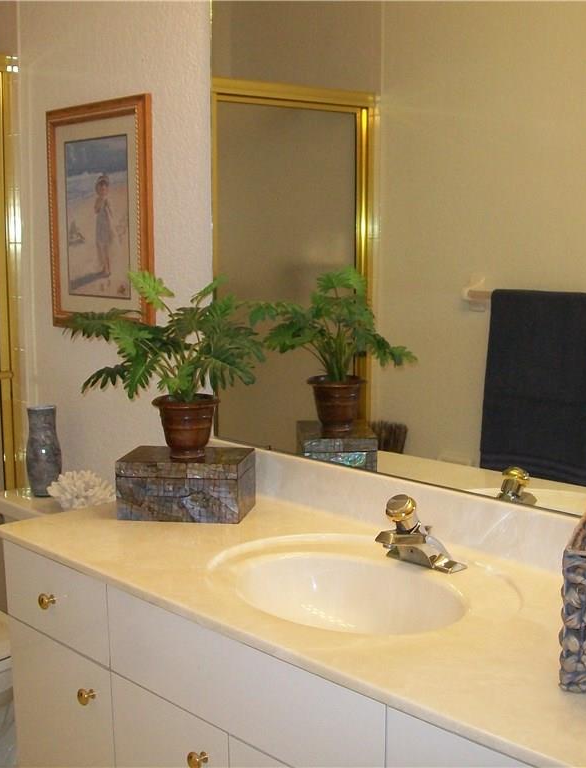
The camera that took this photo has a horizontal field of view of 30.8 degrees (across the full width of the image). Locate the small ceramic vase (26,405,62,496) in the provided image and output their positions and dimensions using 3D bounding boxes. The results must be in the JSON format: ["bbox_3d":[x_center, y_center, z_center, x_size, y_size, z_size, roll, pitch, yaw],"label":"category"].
[{"bbox_3d":[-0.674,0.180,2.857,0.096,0.239,0.096,0,8,5],"label":"small ceramic vase"}]

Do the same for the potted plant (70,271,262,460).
[{"bbox_3d":[-0.257,-0.039,2.188,0.394,0.380,0.370,0,8,5],"label":"potted plant"}]

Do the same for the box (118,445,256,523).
[{"bbox_3d":[-0.220,0.208,2.218,0.252,0.120,0.162,1,8,9],"label":"box"}]

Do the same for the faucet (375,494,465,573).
[{"bbox_3d":[0.208,0.254,1.847,0.149,0.126,0.150,-7,11,-42],"label":"faucet"}]

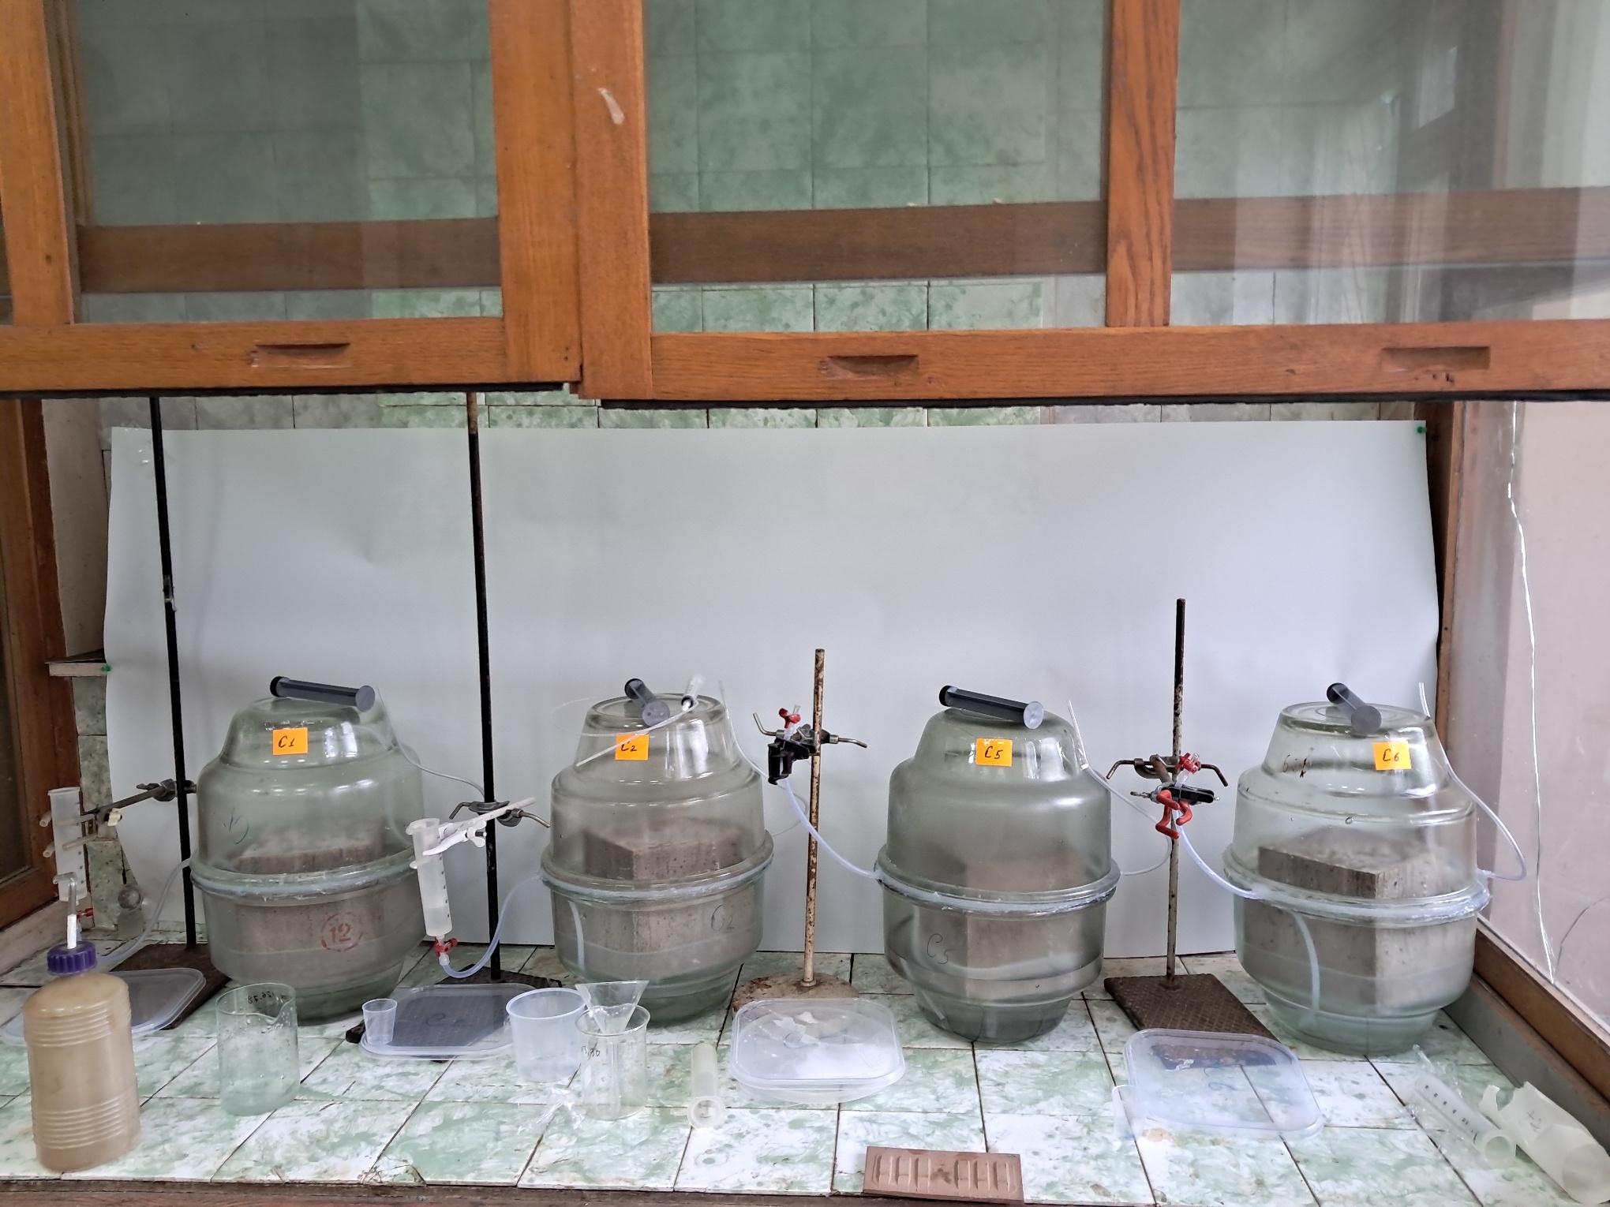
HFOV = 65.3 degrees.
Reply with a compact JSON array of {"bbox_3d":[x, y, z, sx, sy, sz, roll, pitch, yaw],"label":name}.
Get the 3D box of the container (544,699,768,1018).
[{"bbox_3d":[-0.185,0.319,1.602,0.293,0.382,0.293,0,6,4],"label":"container"}]

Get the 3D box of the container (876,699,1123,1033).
[{"bbox_3d":[0.238,0.321,1.546,0.296,0.381,0.296,0,6,4],"label":"container"}]

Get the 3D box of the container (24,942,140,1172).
[{"bbox_3d":[-0.726,0.448,1.262,0.092,0.212,0.090,0,6,4],"label":"container"}]

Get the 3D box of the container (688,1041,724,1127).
[{"bbox_3d":[-0.108,0.519,1.363,0.036,0.034,0.125,-1,6,-5],"label":"container"}]

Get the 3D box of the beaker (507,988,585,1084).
[{"bbox_3d":[-0.293,0.493,1.429,0.090,0.075,0.088,-1,6,0],"label":"beaker"}]

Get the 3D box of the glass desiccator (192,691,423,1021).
[{"bbox_3d":[-0.623,0.323,1.609,0.292,0.383,0.292,0,6,4],"label":"glass desiccator"}]

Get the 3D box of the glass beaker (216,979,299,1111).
[{"bbox_3d":[-0.592,0.484,1.364,0.079,0.114,0.082,-6,8,-39],"label":"glass beaker"}]

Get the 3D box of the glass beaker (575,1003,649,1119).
[{"bbox_3d":[-0.204,0.492,1.347,0.077,0.094,0.081,-3,7,-20],"label":"glass beaker"}]

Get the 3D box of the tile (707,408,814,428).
[{"bbox_3d":[-0.057,-0.199,1.716,0.149,0.150,0.008,0,6,4],"label":"tile"}]

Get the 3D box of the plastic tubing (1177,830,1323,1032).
[{"bbox_3d":[0.529,0.391,1.505,0.135,0.200,0.155,0,6,4],"label":"plastic tubing"}]

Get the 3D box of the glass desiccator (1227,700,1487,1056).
[{"bbox_3d":[0.656,0.321,1.507,0.293,0.380,0.293,0,6,4],"label":"glass desiccator"}]

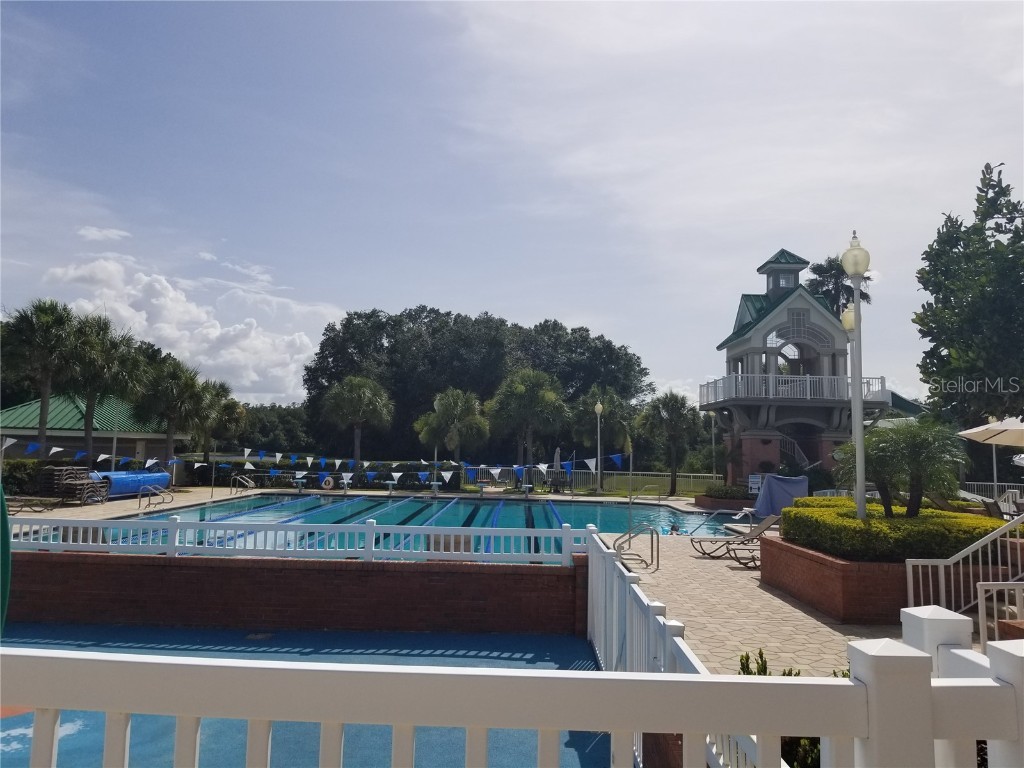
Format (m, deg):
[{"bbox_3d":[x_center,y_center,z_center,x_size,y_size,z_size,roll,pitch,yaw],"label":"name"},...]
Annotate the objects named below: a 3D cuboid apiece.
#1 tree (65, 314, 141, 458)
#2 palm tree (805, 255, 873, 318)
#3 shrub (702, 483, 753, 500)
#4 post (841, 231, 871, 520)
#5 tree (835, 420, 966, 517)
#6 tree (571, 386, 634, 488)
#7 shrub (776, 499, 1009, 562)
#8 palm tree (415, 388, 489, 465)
[{"bbox_3d":[-17.872,0.832,33.230,3.509,7.758,3.509,1,-5,1],"label":"tree"},{"bbox_3d":[18.372,-0.510,43.033,3.841,13.729,3.841,1,-5,1],"label":"palm tree"},{"bbox_3d":[8.832,4.360,30.948,2.500,0.750,1.800,1,-5,1],"label":"shrub"},{"bbox_3d":[5.307,0.123,11.778,0.430,5.040,0.430,1,-5,1],"label":"post"},{"bbox_3d":[6.509,1.650,12.842,2.208,2.080,2.208,1,-5,1],"label":"tree"},{"bbox_3d":[5.322,3.220,45.543,3.807,6.167,3.807,1,-5,1],"label":"tree"},{"bbox_3d":[6.150,2.399,12.780,3.100,0.560,5.000,1,-5,1],"label":"shrub"},{"bbox_3d":[-3.535,3.113,44.939,4.330,5.720,4.330,1,-5,1],"label":"palm tree"}]

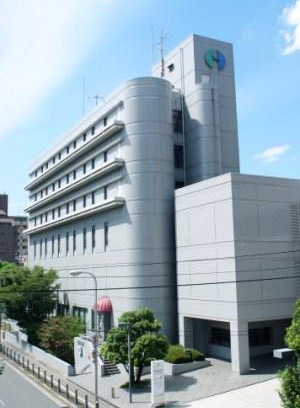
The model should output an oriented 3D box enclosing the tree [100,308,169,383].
[{"bbox_3d":[-0.998,9.375,29.709,4.300,4.732,4.000,-1,-9,-2],"label":"tree"}]

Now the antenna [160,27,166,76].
[{"bbox_3d":[1.476,-16.509,48.866,0.600,5.606,0.500,-2,-9,2],"label":"antenna"}]

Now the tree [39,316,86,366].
[{"bbox_3d":[-7.342,11.238,37.225,3.700,3.546,3.300,0,-9,-11],"label":"tree"}]

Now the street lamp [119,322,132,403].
[{"bbox_3d":[-1.347,8.878,25.066,0.750,4.349,0.300,3,-10,-28],"label":"street lamp"}]

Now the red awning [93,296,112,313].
[{"bbox_3d":[-4.950,9.862,44.240,1.150,1.600,3.600,3,-9,-27],"label":"red awning"}]

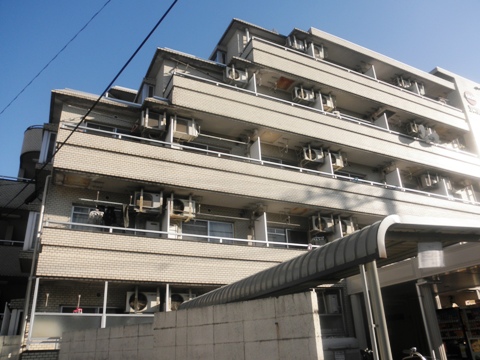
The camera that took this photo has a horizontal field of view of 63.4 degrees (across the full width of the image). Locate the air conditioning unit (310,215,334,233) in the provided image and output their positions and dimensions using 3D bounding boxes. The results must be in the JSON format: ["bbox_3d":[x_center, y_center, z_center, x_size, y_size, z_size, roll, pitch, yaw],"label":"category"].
[{"bbox_3d":[2.708,1.537,12.978,0.800,0.510,0.270,9,-27,-26],"label":"air conditioning unit"}]

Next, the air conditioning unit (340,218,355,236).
[{"bbox_3d":[3.517,1.669,13.371,0.800,0.510,0.270,9,-27,-26],"label":"air conditioning unit"}]

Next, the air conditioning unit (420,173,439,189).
[{"bbox_3d":[8.208,0.160,16.740,0.800,0.510,0.270,9,-27,-26],"label":"air conditioning unit"}]

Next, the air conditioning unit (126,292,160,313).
[{"bbox_3d":[-2.394,3.011,9.493,0.791,0.478,0.290,9,-27,-26],"label":"air conditioning unit"}]

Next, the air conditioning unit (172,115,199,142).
[{"bbox_3d":[-1.773,-1.611,12.081,0.773,0.497,0.290,9,-27,-26],"label":"air conditioning unit"}]

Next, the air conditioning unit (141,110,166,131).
[{"bbox_3d":[-2.632,-1.703,11.636,0.773,0.497,0.290,9,-27,-26],"label":"air conditioning unit"}]

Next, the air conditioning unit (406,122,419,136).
[{"bbox_3d":[8.164,-2.275,18.058,0.782,0.497,0.290,9,-27,-26],"label":"air conditioning unit"}]

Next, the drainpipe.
[{"bbox_3d":[-4.393,1.606,8.372,0.090,3.763,0.085,9,-27,-26],"label":"drainpipe"}]

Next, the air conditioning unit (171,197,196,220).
[{"bbox_3d":[-1.667,0.829,10.852,0.800,0.510,0.270,9,-27,-26],"label":"air conditioning unit"}]

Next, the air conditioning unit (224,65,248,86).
[{"bbox_3d":[-0.146,-3.683,13.880,0.800,0.510,0.270,9,-27,-26],"label":"air conditioning unit"}]

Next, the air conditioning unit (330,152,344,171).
[{"bbox_3d":[3.443,-0.702,14.469,0.800,0.510,0.270,9,-27,-26],"label":"air conditioning unit"}]

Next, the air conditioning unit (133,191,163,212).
[{"bbox_3d":[-2.505,0.649,10.572,0.782,0.469,0.290,9,-27,-26],"label":"air conditioning unit"}]

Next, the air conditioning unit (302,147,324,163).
[{"bbox_3d":[2.590,-0.833,14.051,0.800,0.510,0.270,9,-27,-26],"label":"air conditioning unit"}]

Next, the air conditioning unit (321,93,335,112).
[{"bbox_3d":[3.332,-3.101,15.561,0.800,0.510,0.270,9,-27,-26],"label":"air conditioning unit"}]

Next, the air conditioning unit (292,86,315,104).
[{"bbox_3d":[2.474,-3.261,15.296,0.833,0.488,0.290,9,-27,-26],"label":"air conditioning unit"}]

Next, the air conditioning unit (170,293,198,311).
[{"bbox_3d":[-1.541,3.161,9.906,0.787,0.478,0.290,9,-27,-26],"label":"air conditioning unit"}]

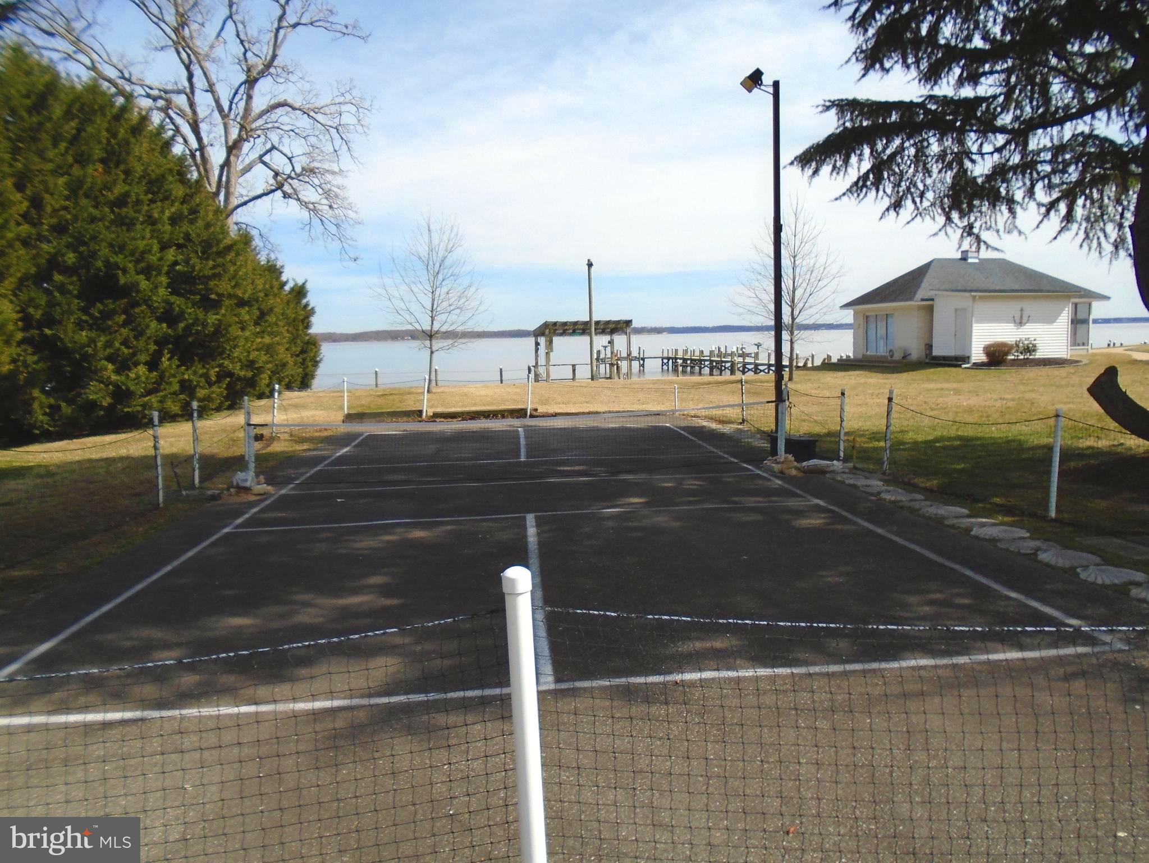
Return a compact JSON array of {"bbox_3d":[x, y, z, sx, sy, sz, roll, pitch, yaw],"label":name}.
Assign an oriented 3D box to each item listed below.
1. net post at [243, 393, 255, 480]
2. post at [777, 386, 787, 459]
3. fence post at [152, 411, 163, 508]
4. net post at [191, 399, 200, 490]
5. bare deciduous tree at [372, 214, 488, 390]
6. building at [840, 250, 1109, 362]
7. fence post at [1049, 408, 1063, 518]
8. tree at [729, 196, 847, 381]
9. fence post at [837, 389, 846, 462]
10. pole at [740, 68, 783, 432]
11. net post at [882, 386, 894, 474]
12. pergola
[{"bbox_3d":[-4.075,0.202,10.887,0.085,1.142,0.085,-2,6,-5],"label":"net post"},{"bbox_3d":[2.766,-0.051,11.442,0.090,1.054,0.090,-2,6,-5],"label":"post"},{"bbox_3d":[-4.763,0.322,9.888,0.060,1.112,0.060,-2,6,-5],"label":"fence post"},{"bbox_3d":[-4.925,0.179,11.237,0.060,1.144,0.060,-2,6,-5],"label":"net post"},{"bbox_3d":[-5.588,-4.819,32.634,4.460,6.620,4.460,-2,6,-5],"label":"bare deciduous tree"},{"bbox_3d":[19.477,-6.097,41.324,9.570,5.170,9.750,-2,6,-7],"label":"building"},{"bbox_3d":[4.376,0.293,7.844,0.060,1.006,0.060,-2,6,-5],"label":"fence post"},{"bbox_3d":[7.593,-5.016,30.641,4.090,6.490,4.090,-2,6,-5],"label":"tree"},{"bbox_3d":[3.676,-0.078,11.844,0.058,1.016,0.058,-2,6,-5],"label":"fence post"},{"bbox_3d":[2.845,-2.537,13.066,0.640,5.670,0.360,-2,6,-5],"label":"pole"},{"bbox_3d":[3.917,0.003,10.741,0.060,1.069,0.060,-2,6,-5],"label":"net post"},{"bbox_3d":[0.356,-3.709,39.617,3.800,2.750,3.400,-3,6,-10],"label":"pergola"}]

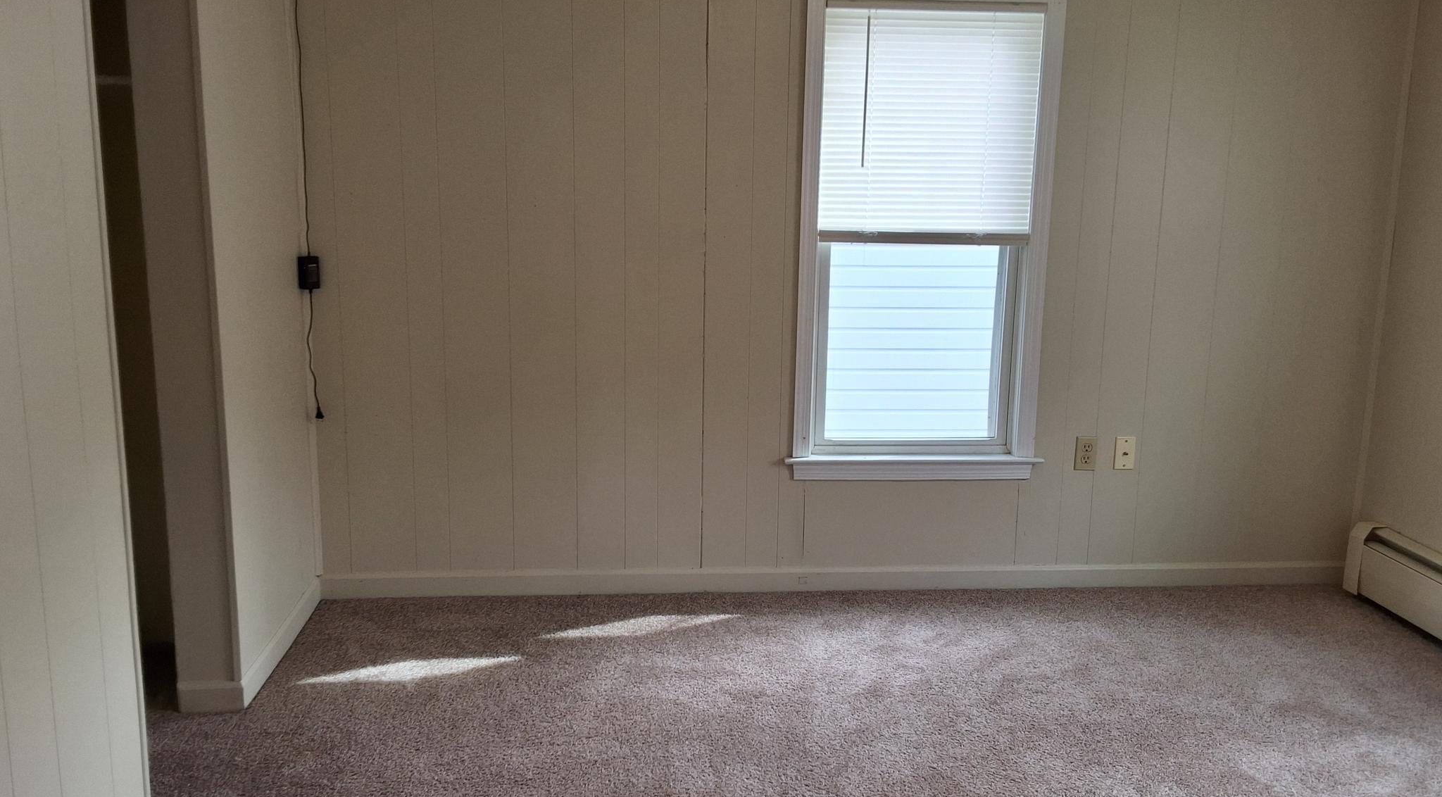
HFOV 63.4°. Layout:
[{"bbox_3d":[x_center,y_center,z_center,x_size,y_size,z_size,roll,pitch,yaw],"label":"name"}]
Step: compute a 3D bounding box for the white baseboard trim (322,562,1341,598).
[{"bbox_3d":[0.441,0.599,3.894,3.470,0.090,0.020,0,11,-5],"label":"white baseboard trim"}]

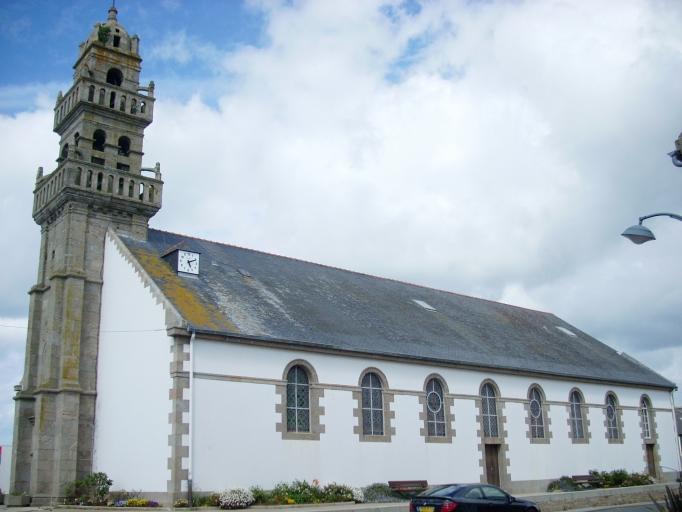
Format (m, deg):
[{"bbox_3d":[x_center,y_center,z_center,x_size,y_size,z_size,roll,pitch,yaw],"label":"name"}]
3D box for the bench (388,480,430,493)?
[{"bbox_3d":[2.614,9.184,28.451,2.150,0.770,0.620,13,-22,-38],"label":"bench"}]

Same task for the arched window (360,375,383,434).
[{"bbox_3d":[1.263,5.976,29.247,1.100,2.500,0.200,13,-22,-38],"label":"arched window"}]

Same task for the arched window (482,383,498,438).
[{"bbox_3d":[7.302,7.516,35.541,1.130,2.650,0.250,13,-22,-38],"label":"arched window"}]

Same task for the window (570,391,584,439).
[{"bbox_3d":[12.521,8.393,38.491,1.080,2.480,0.200,13,-22,-38],"label":"window"}]

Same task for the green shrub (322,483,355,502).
[{"bbox_3d":[-0.086,8.096,24.962,0.900,0.700,0.850,13,-22,-38],"label":"green shrub"}]

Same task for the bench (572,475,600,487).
[{"bbox_3d":[11.492,10.579,34.134,1.850,0.720,0.550,13,-22,-38],"label":"bench"}]

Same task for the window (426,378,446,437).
[{"bbox_3d":[4.159,6.563,31.591,1.100,2.480,0.200,13,-22,-38],"label":"window"}]

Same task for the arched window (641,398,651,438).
[{"bbox_3d":[18.106,9.640,43.260,1.050,2.420,0.200,13,-22,-38],"label":"arched window"}]

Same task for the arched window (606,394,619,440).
[{"bbox_3d":[15.202,9.026,40.755,1.080,2.460,0.200,13,-22,-38],"label":"arched window"}]

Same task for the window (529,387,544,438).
[{"bbox_3d":[10.237,8.171,37.957,1.170,2.650,0.250,13,-22,-38],"label":"window"}]

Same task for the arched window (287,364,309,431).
[{"bbox_3d":[-1.625,5.552,28.350,1.170,2.650,0.250,13,-22,-38],"label":"arched window"}]

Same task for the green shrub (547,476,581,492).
[{"bbox_3d":[10.727,10.960,35.315,1.700,0.800,1.400,13,-22,-38],"label":"green shrub"}]

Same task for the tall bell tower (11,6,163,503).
[{"bbox_3d":[-11.635,-1.209,34.503,4.570,24.620,4.570,13,-22,-38],"label":"tall bell tower"}]

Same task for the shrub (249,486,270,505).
[{"bbox_3d":[-2.787,8.295,25.087,0.850,0.650,0.750,13,-22,-38],"label":"shrub"}]

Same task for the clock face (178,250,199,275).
[{"bbox_3d":[-6.240,0.287,29.896,0.960,0.950,0.120,13,-22,-38],"label":"clock face"}]

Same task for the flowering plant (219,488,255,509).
[{"bbox_3d":[-3.457,8.011,24.120,1.250,0.660,1.100,13,-22,-38],"label":"flowering plant"}]

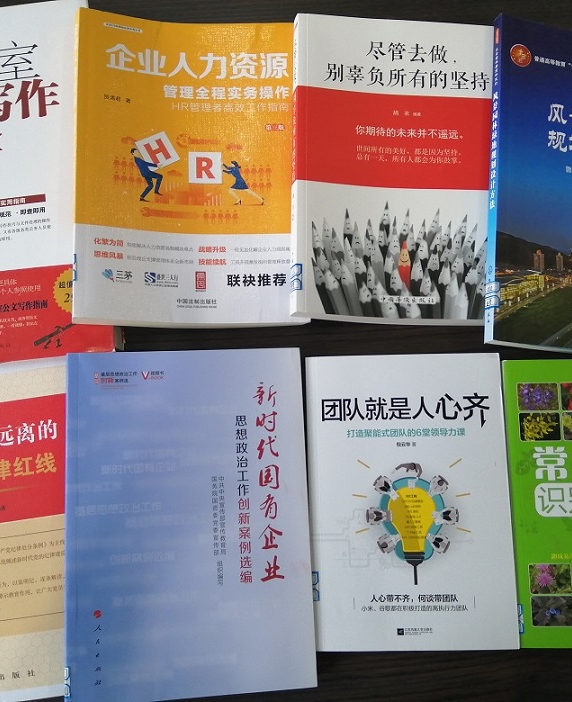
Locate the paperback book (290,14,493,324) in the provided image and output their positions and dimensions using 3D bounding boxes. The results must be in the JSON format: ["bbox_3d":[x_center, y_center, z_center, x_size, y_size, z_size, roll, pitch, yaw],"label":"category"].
[{"bbox_3d":[0.093,-0.143,0.551,0.170,0.021,0.240,1,81,-5],"label":"paperback book"}]

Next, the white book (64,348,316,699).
[{"bbox_3d":[-0.069,0.119,0.506,0.170,0.015,0.240,-2,81,-6],"label":"white book"}]

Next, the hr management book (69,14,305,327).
[{"bbox_3d":[-0.071,-0.142,0.548,0.174,0.023,0.245,0,81,-8],"label":"hr management book"}]

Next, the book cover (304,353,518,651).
[{"bbox_3d":[0.090,0.109,0.520,0.146,0.015,0.210,-1,81,0],"label":"book cover"}]

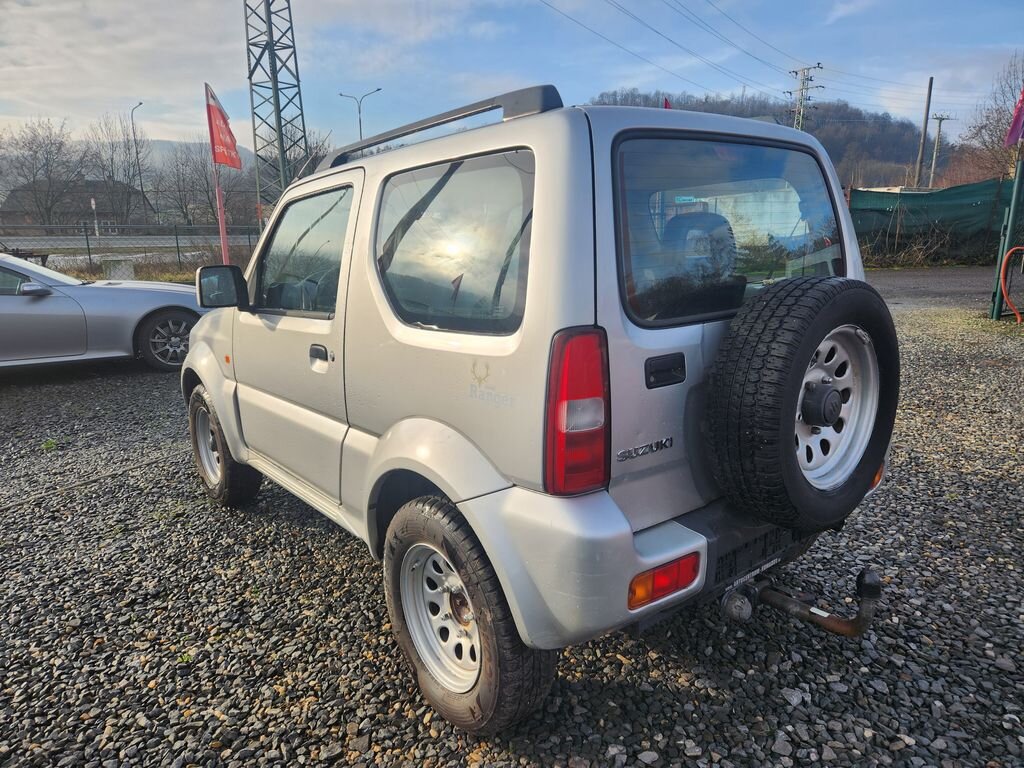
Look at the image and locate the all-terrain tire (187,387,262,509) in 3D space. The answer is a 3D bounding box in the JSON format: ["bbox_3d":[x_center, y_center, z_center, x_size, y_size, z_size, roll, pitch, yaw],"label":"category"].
[{"bbox_3d":[-1.560,0.324,3.677,0.205,0.655,0.656,-11,15,-38],"label":"all-terrain tire"}]

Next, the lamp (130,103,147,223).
[{"bbox_3d":[-25.118,-14.859,46.346,1.200,8.300,0.300,4,14,22],"label":"lamp"}]

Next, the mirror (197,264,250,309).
[{"bbox_3d":[-1.234,-0.407,2.890,0.202,0.188,0.110,-11,15,-38],"label":"mirror"}]

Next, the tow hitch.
[{"bbox_3d":[0.733,0.563,1.765,0.285,0.200,0.315,-11,15,-38],"label":"tow hitch"}]

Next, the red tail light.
[{"bbox_3d":[0.143,0.054,1.476,0.133,0.343,0.085,-11,15,-38],"label":"red tail light"}]

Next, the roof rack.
[{"bbox_3d":[-0.304,-0.712,1.994,0.065,0.082,1.265,-11,15,-38],"label":"roof rack"}]

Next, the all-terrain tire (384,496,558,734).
[{"bbox_3d":[-0.146,0.639,1.956,0.205,0.655,0.656,-11,15,-38],"label":"all-terrain tire"}]

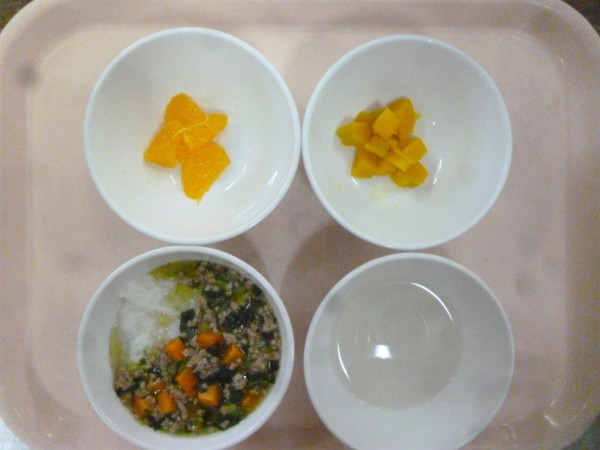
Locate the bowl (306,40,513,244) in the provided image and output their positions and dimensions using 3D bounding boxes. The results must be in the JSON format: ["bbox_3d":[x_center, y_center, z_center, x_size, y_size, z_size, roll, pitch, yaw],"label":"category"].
[{"bbox_3d":[0.060,-0.047,0.302,0.120,0.055,0.120,0,91,-2],"label":"bowl"}]

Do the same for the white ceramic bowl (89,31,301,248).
[{"bbox_3d":[-0.060,-0.049,0.298,0.120,0.055,0.120,0,91,-2],"label":"white ceramic bowl"}]

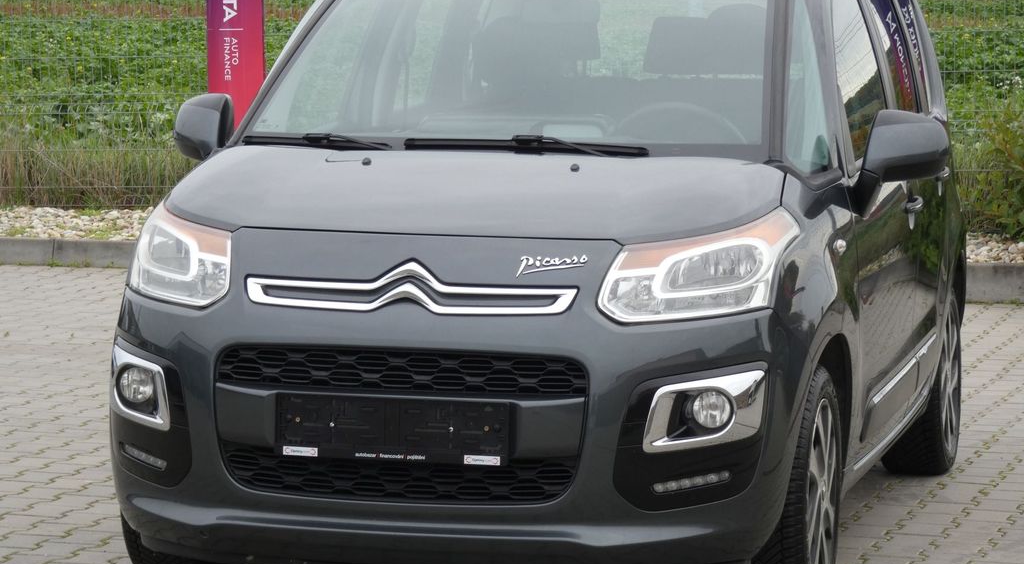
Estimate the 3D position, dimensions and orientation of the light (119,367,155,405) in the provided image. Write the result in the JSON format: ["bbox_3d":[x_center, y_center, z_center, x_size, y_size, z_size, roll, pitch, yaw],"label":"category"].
[{"bbox_3d":[-0.852,0.234,7.924,0.085,0.087,0.060,2,5,14],"label":"light"}]

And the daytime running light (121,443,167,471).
[{"bbox_3d":[-0.826,0.394,7.880,0.036,0.028,0.187,-2,13,-37],"label":"daytime running light"}]

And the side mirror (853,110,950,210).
[{"bbox_3d":[0.974,-0.308,8.661,0.230,0.240,0.140,1,5,2],"label":"side mirror"}]

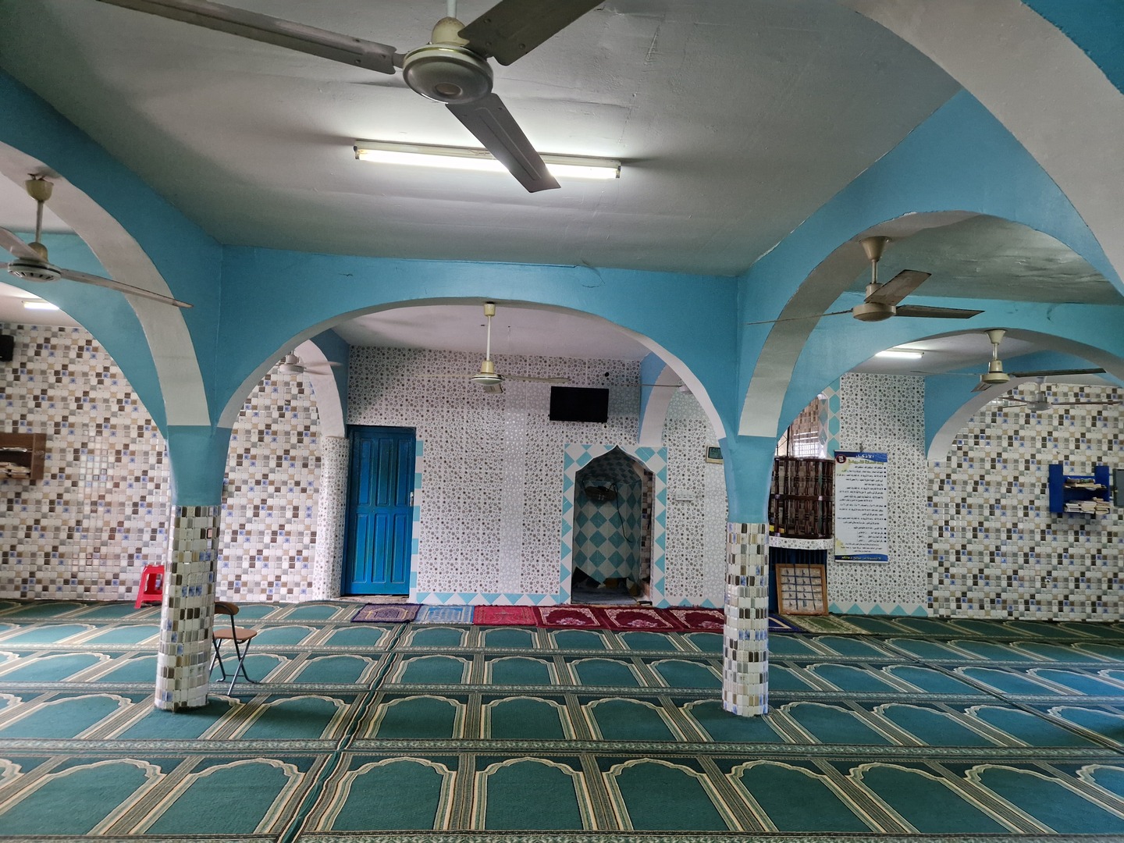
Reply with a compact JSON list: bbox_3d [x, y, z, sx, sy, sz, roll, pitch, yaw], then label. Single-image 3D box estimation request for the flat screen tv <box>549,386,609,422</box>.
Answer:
[{"bbox_3d":[0.229,-0.215,9.444,0.730,0.430,0.080,2,-4,-3],"label":"flat screen tv"}]

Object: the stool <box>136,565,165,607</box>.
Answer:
[{"bbox_3d":[-4.613,1.877,8.578,0.370,0.470,0.370,2,-4,-3],"label":"stool"}]

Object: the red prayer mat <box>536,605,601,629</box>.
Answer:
[{"bbox_3d":[0.071,2.215,8.460,0.740,0.016,1.180,2,-4,-4],"label":"red prayer mat"}]

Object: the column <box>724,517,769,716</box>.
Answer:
[{"bbox_3d":[1.330,1.394,5.384,0.330,1.330,0.330,2,-4,-4],"label":"column"}]

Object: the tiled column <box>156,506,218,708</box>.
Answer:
[{"bbox_3d":[-2.662,1.291,5.341,0.350,1.370,0.350,2,-4,-3],"label":"tiled column"}]

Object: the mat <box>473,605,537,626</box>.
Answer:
[{"bbox_3d":[-0.661,2.236,8.648,0.690,0.012,1.120,2,-4,-3],"label":"mat"}]

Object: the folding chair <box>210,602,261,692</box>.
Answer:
[{"bbox_3d":[-2.364,1.583,5.330,0.360,0.670,0.460,2,-4,4],"label":"folding chair"}]

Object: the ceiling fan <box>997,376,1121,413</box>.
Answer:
[{"bbox_3d":[5.105,-0.293,7.749,1.170,0.367,1.270,0,-5,32],"label":"ceiling fan"}]

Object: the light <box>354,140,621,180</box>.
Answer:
[{"bbox_3d":[-0.336,-1.209,3.457,1.220,0.075,0.055,2,-4,-4],"label":"light"}]

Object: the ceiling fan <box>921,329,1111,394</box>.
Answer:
[{"bbox_3d":[3.321,-0.496,5.721,1.300,0.430,1.300,2,-4,-3],"label":"ceiling fan"}]

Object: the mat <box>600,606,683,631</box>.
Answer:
[{"bbox_3d":[0.886,2.288,8.714,0.760,0.012,1.270,2,-4,-3],"label":"mat"}]

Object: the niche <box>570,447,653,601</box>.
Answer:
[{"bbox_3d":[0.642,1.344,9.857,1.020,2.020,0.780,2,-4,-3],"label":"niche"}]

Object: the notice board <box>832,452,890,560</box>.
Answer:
[{"bbox_3d":[3.791,1.086,9.432,0.695,1.380,0.020,2,-4,-4],"label":"notice board"}]

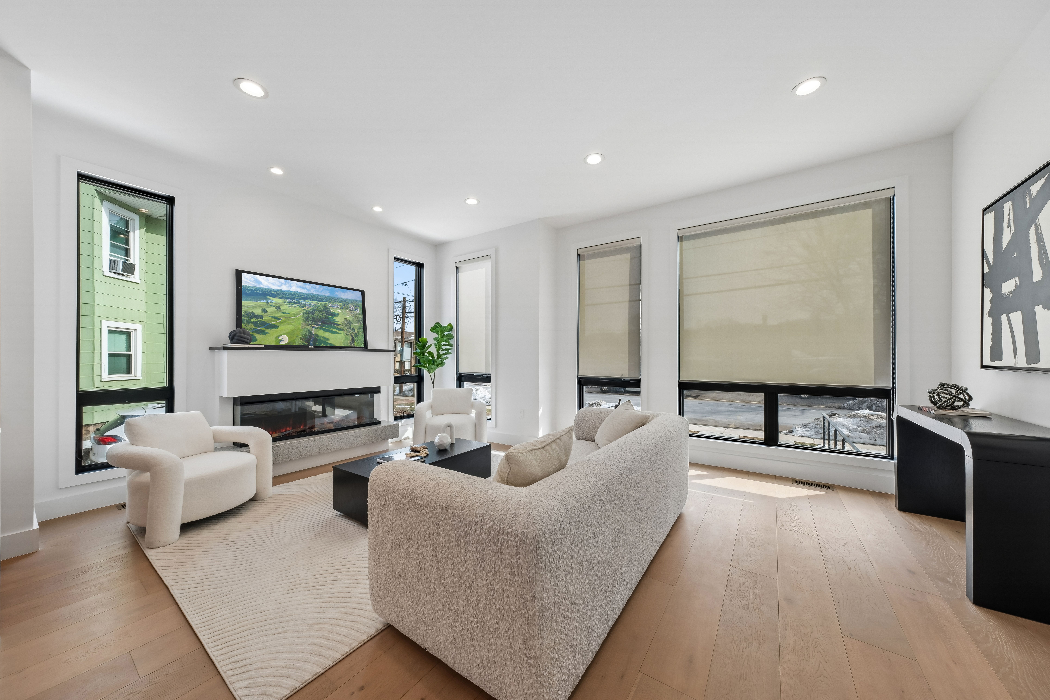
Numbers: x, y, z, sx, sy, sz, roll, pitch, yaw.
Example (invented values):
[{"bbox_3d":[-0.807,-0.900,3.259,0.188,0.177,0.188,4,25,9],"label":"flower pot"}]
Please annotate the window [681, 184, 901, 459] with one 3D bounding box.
[{"bbox_3d":[2.479,-0.210,3.523,1.739,2.347,0.100,-1,-1,34],"label":"window"}]

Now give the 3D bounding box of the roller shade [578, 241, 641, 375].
[{"bbox_3d":[1.058,-0.499,4.459,0.838,1.712,0.060,-1,-1,34],"label":"roller shade"}]

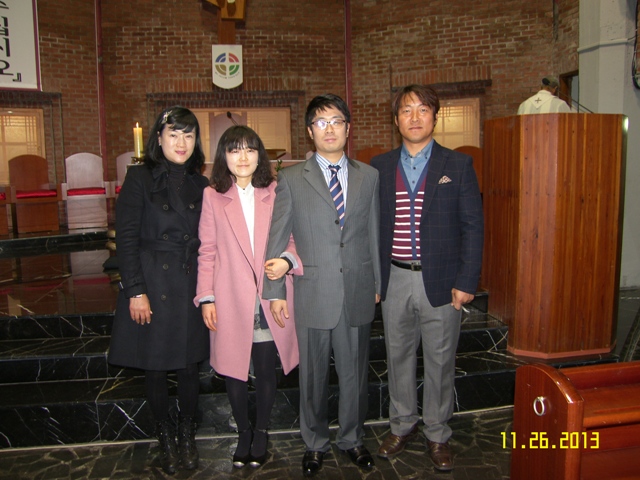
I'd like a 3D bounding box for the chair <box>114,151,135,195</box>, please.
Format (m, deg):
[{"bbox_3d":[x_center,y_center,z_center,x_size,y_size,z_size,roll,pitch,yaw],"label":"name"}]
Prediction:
[{"bbox_3d":[-2.410,-0.670,6.800,0.580,0.940,0.570,-4,8,-20],"label":"chair"}]

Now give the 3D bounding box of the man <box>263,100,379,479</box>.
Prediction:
[{"bbox_3d":[0.007,0.213,2.412,0.540,1.730,0.320,-3,8,-10],"label":"man"}]

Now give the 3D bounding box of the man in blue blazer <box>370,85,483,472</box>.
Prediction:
[{"bbox_3d":[0.498,0.176,2.432,0.530,1.755,0.320,0,8,12],"label":"man in blue blazer"}]

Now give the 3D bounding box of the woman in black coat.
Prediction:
[{"bbox_3d":[-0.743,0.235,2.397,0.470,1.660,0.310,-3,8,-10],"label":"woman in black coat"}]

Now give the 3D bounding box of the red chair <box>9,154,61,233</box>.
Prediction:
[{"bbox_3d":[-3.630,-0.609,6.600,0.580,0.940,0.570,-8,10,-40],"label":"red chair"}]

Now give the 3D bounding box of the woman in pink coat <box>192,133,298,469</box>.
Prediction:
[{"bbox_3d":[-0.345,0.265,2.460,0.490,1.590,0.320,-2,8,-3],"label":"woman in pink coat"}]

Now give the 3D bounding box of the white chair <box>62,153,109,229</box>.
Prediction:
[{"bbox_3d":[-3.025,-0.644,6.700,0.580,0.940,0.570,-5,9,-29],"label":"white chair"}]

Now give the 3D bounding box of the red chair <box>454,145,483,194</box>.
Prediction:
[{"bbox_3d":[2.004,-0.750,6.950,0.580,0.940,0.570,2,8,24],"label":"red chair"}]

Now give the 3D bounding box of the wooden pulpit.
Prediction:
[{"bbox_3d":[1.523,-0.060,3.394,0.720,1.470,0.660,-2,8,-9],"label":"wooden pulpit"}]

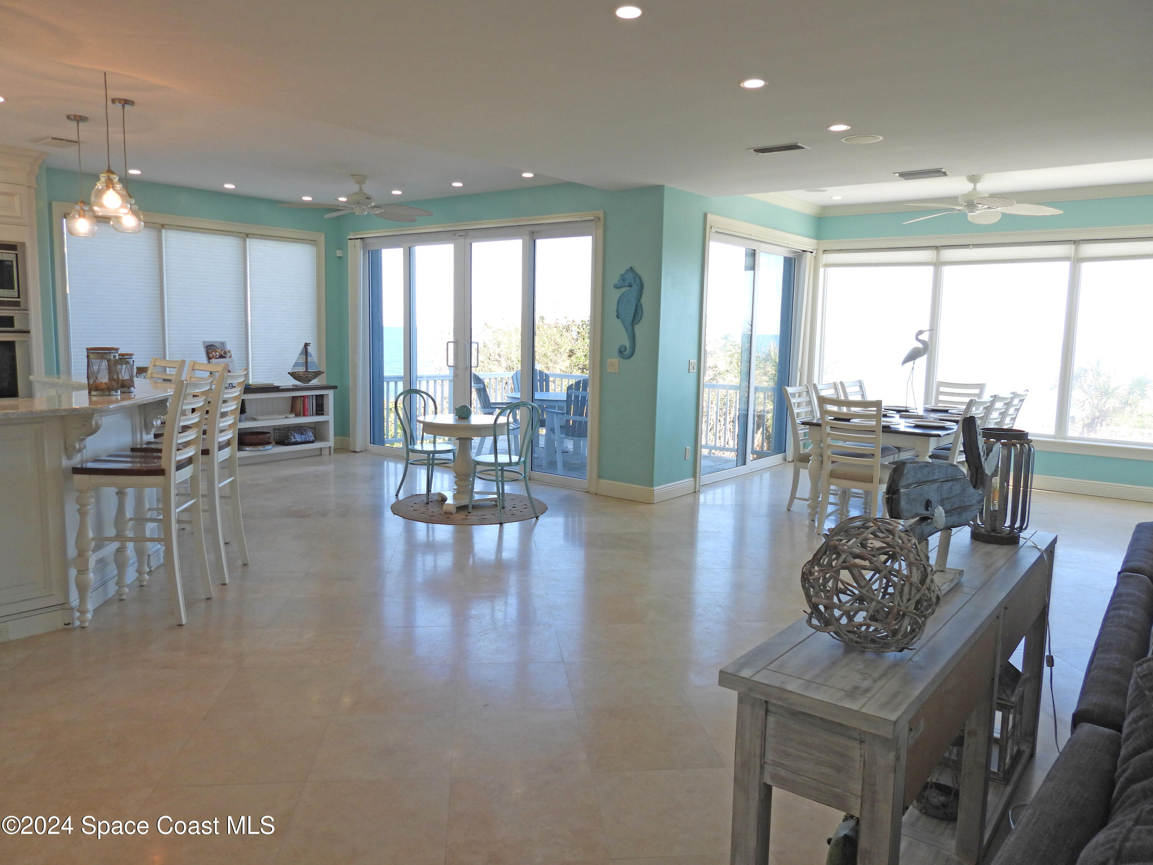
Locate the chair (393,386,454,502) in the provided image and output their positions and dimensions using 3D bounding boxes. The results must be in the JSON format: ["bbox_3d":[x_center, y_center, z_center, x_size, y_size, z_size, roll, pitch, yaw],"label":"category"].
[{"bbox_3d":[-1.288,0.121,6.923,0.500,0.910,0.420,8,10,42],"label":"chair"}]

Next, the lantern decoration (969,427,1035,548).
[{"bbox_3d":[1.441,0.179,2.716,0.222,0.376,0.222,7,9,38],"label":"lantern decoration"}]

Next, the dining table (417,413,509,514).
[{"bbox_3d":[-0.918,0.266,6.457,0.720,0.755,0.720,1,7,0],"label":"dining table"}]

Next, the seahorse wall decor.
[{"bbox_3d":[0.441,-1.018,6.841,0.312,0.778,0.045,7,9,38],"label":"seahorse wall decor"}]

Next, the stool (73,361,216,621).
[{"bbox_3d":[-2.117,0.320,3.962,0.535,1.187,0.455,0,7,-7],"label":"stool"}]

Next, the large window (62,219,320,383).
[{"bbox_3d":[-3.773,-1.230,8.241,0.100,1.680,2.660,7,9,37],"label":"large window"}]

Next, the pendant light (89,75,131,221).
[{"bbox_3d":[-2.207,-1.361,3.774,0.182,0.644,0.182,-3,8,-30],"label":"pendant light"}]

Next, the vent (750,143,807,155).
[{"bbox_3d":[1.330,-1.850,5.236,0.350,0.030,0.200,7,9,37],"label":"vent"}]

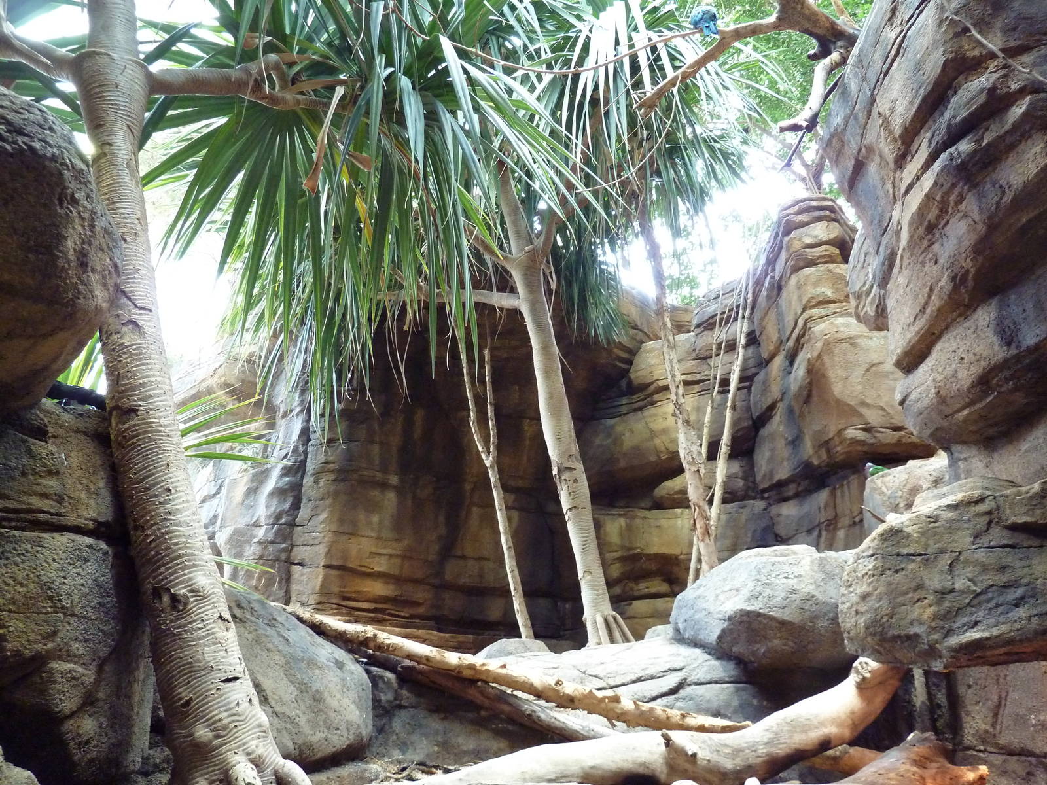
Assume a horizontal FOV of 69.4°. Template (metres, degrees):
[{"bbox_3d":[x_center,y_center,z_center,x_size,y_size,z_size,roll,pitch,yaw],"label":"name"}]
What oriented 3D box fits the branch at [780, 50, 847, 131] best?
[{"bbox_3d":[1.562,-1.640,4.100,0.200,0.500,0.200,39,6,12],"label":"branch"}]

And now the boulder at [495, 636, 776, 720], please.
[{"bbox_3d":[0.660,1.680,4.400,1.500,0.400,1.000,-1,-8,9],"label":"boulder"}]

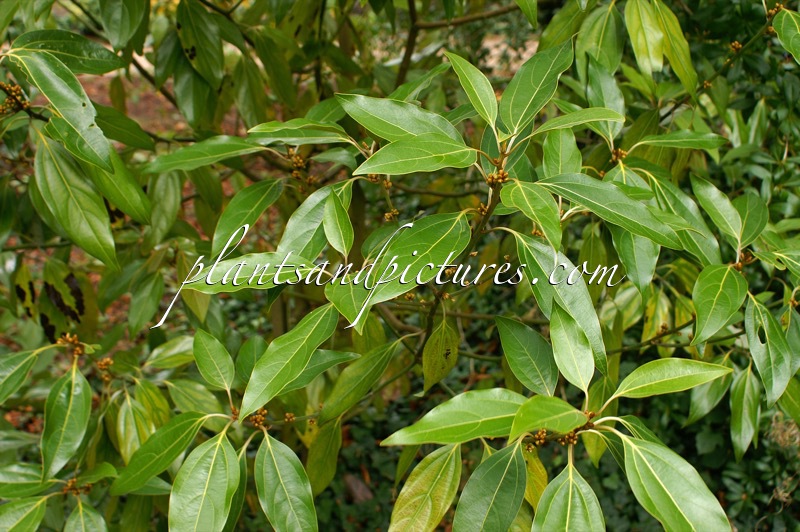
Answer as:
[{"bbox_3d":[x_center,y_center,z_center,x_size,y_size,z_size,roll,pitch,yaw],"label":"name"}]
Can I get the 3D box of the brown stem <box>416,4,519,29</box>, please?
[{"bbox_3d":[0.104,-0.381,1.420,0.161,0.016,0.012,-10,17,0],"label":"brown stem"}]

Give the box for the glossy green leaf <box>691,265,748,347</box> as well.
[{"bbox_3d":[0.314,0.038,0.915,0.048,0.017,0.105,24,59,23],"label":"glossy green leaf"}]

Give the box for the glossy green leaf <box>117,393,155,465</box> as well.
[{"bbox_3d":[-0.282,0.176,0.990,0.042,0.088,0.016,-15,-13,0],"label":"glossy green leaf"}]

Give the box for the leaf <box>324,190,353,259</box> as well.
[{"bbox_3d":[-0.061,-0.042,0.930,0.034,0.071,0.013,-6,17,14],"label":"leaf"}]

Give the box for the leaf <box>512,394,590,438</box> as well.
[{"bbox_3d":[0.129,0.130,0.802,0.092,0.018,0.042,-3,29,-36],"label":"leaf"}]

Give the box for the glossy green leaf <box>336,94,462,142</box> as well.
[{"bbox_3d":[-0.001,-0.133,0.840,0.130,0.018,0.043,23,48,18],"label":"glossy green leaf"}]

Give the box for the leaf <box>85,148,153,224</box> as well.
[{"bbox_3d":[-0.290,-0.082,0.960,0.042,0.015,0.112,-36,78,-31],"label":"leaf"}]

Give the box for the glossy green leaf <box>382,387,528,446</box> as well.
[{"bbox_3d":[0.057,0.134,0.825,0.150,0.018,0.046,-10,42,-11],"label":"glossy green leaf"}]

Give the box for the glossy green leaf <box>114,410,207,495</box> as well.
[{"bbox_3d":[-0.226,0.174,0.868,0.106,0.014,0.038,-38,48,-3],"label":"glossy green leaf"}]

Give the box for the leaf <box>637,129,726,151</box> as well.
[{"bbox_3d":[0.281,-0.126,0.930,0.098,0.013,0.034,-5,21,-12],"label":"leaf"}]

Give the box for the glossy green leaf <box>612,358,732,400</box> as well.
[{"bbox_3d":[0.248,0.103,0.850,0.127,0.015,0.037,-9,44,-18],"label":"glossy green leaf"}]

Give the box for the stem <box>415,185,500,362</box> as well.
[{"bbox_3d":[0.059,0.007,0.975,0.019,0.204,0.014,25,14,0],"label":"stem"}]

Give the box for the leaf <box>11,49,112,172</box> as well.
[{"bbox_3d":[-0.295,-0.141,0.830,0.047,0.022,0.157,-31,71,-37],"label":"leaf"}]

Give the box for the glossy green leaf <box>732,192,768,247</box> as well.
[{"bbox_3d":[0.368,-0.049,0.980,0.040,0.014,0.078,29,59,4],"label":"glossy green leaf"}]

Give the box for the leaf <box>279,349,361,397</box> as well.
[{"bbox_3d":[-0.077,0.098,0.860,0.096,0.016,0.038,-26,60,-25],"label":"leaf"}]

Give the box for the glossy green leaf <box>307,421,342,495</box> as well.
[{"bbox_3d":[-0.075,0.202,0.990,0.038,0.086,0.016,18,-13,0],"label":"glossy green leaf"}]

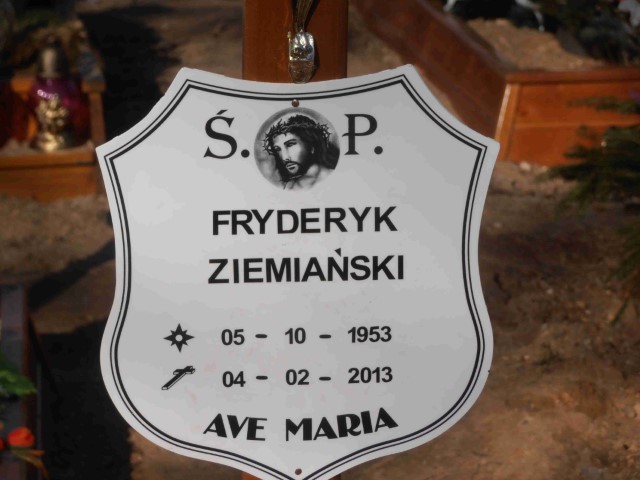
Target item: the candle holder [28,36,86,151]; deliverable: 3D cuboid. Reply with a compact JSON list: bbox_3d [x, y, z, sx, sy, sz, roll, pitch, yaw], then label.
[{"bbox_3d":[-0.611,-0.344,7.100,0.125,0.260,0.125,1,14,6],"label":"candle holder"}]

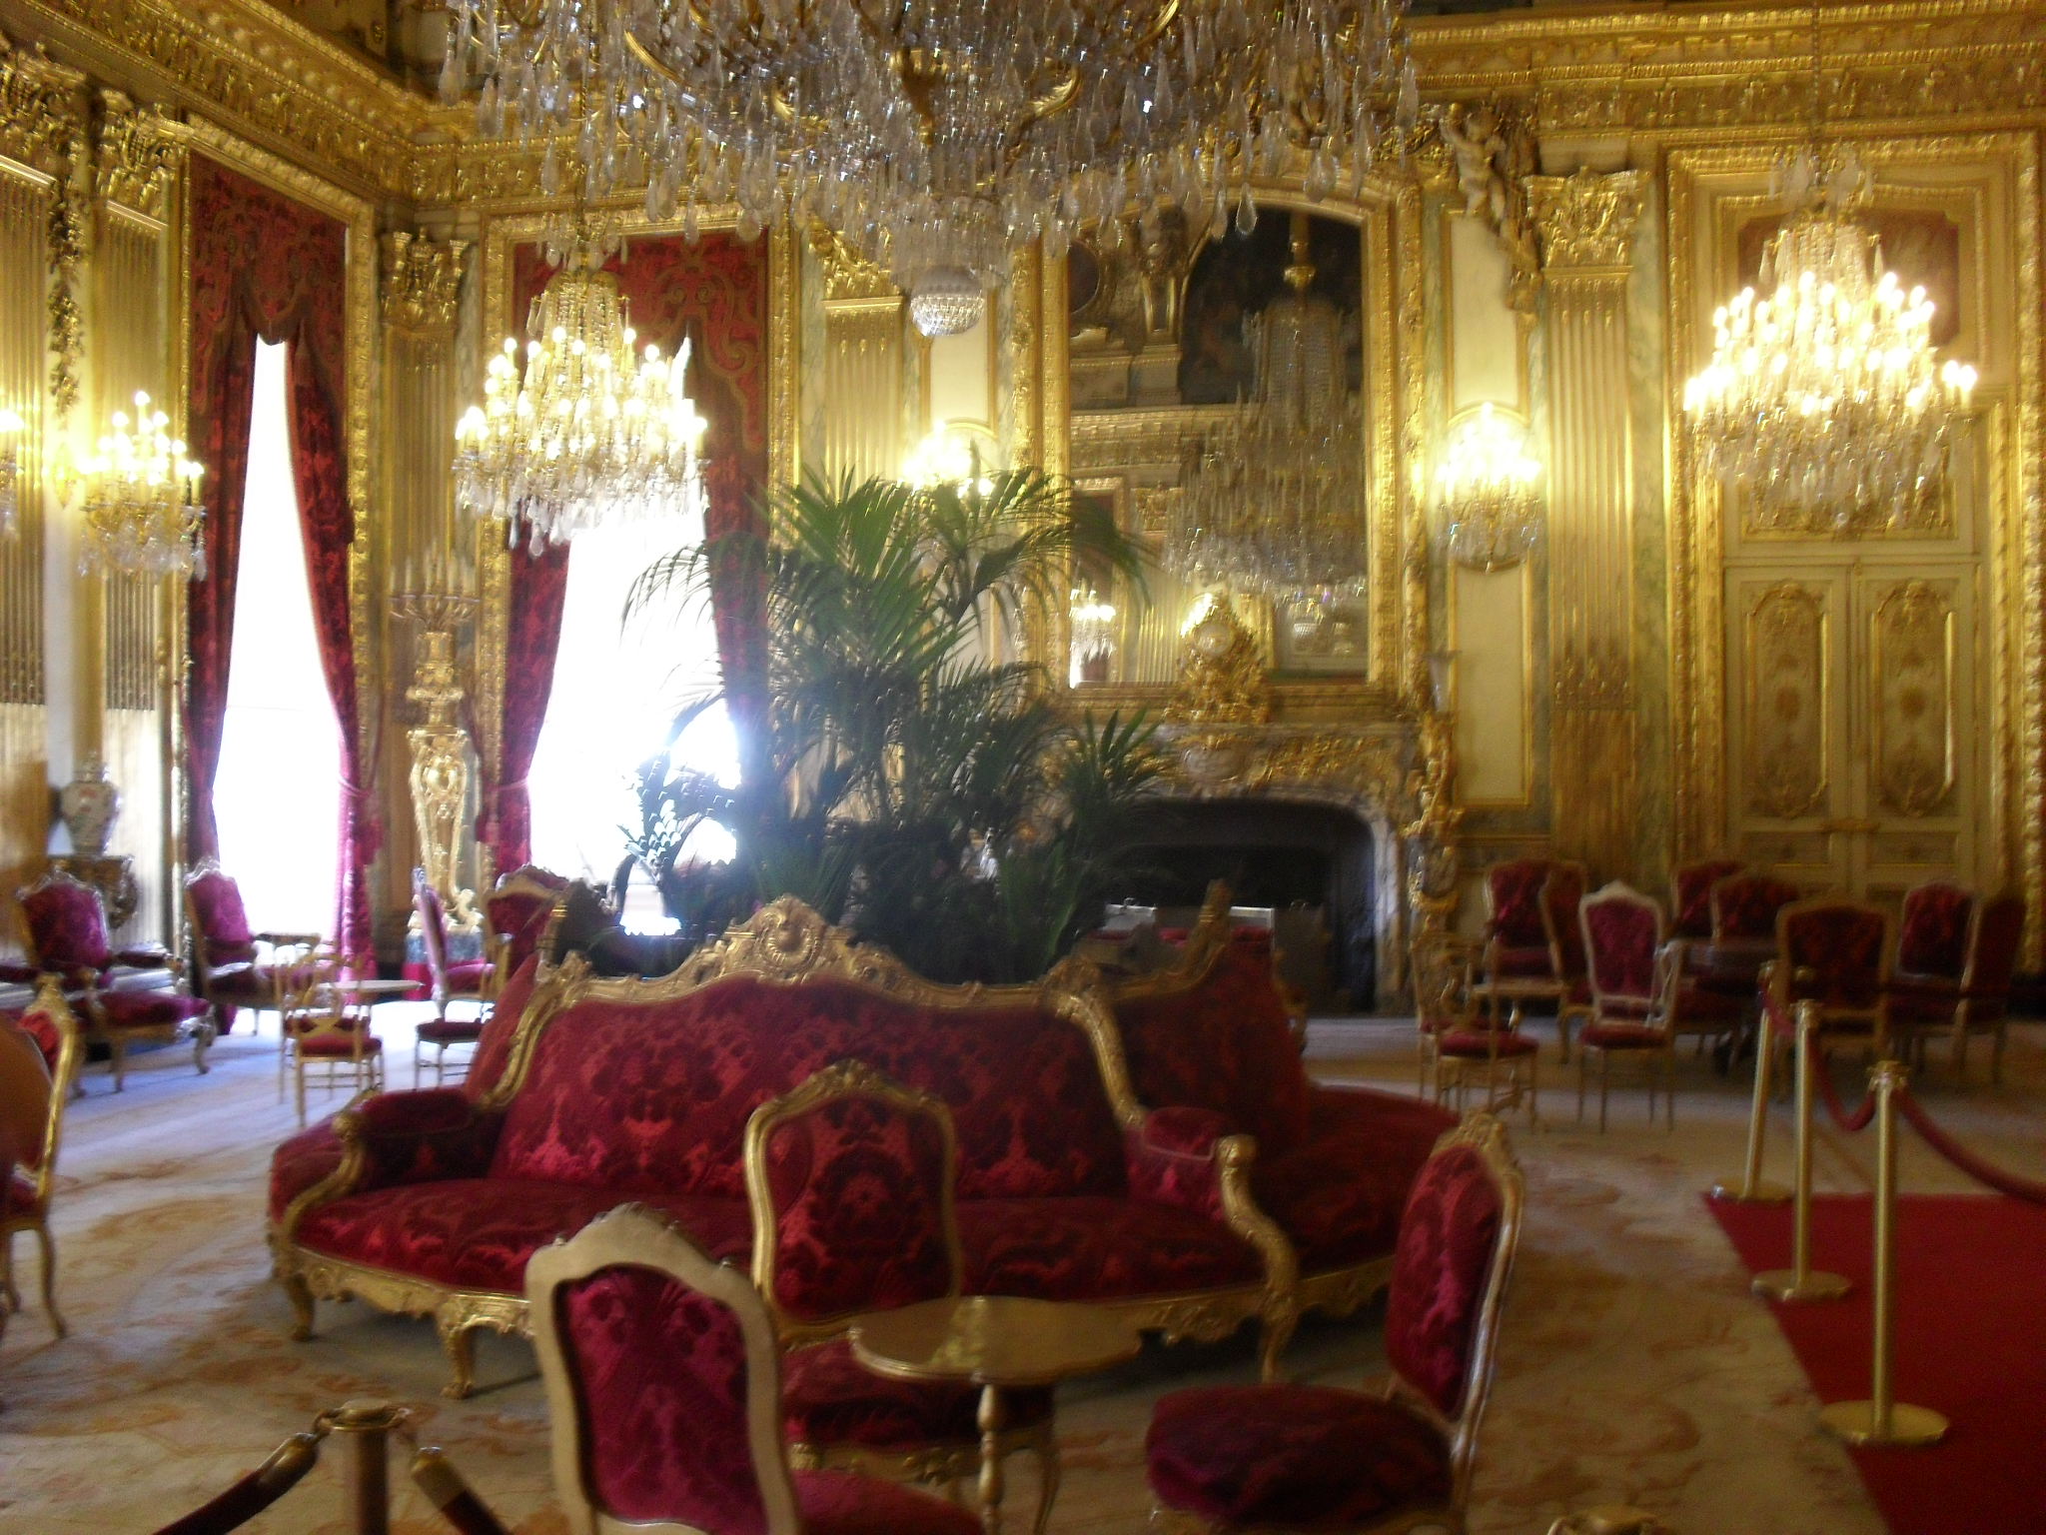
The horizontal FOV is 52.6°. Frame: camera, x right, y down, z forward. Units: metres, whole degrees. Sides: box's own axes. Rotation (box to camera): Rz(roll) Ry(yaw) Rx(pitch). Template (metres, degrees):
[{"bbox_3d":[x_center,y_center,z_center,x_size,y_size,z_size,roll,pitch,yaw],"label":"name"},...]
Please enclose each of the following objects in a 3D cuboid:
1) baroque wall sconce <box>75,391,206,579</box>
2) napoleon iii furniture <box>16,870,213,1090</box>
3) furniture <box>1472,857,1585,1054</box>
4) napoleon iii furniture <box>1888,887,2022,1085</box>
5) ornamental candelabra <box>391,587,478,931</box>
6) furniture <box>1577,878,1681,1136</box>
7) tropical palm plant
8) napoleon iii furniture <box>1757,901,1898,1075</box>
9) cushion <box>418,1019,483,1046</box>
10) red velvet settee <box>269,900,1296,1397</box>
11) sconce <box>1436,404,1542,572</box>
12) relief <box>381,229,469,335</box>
[{"bbox_3d":[-5.534,-1.777,12.994,0.774,1.182,0.815,-1,-1,13],"label":"baroque wall sconce"},{"bbox_3d":[-5.177,1.212,11.873,0.800,1.170,0.740,-1,-1,22],"label":"napoleon iii furniture"},{"bbox_3d":[3.119,1.187,12.892,0.680,1.130,0.720,-1,-1,12],"label":"furniture"},{"bbox_3d":[5.136,1.168,11.414,0.680,1.100,0.720,0,-1,-41],"label":"napoleon iii furniture"},{"bbox_3d":[-4.739,-0.071,16.713,0.713,2.853,0.652,-1,-1,9],"label":"ornamental candelabra"},{"bbox_3d":[2.946,1.153,10.124,0.470,1.180,0.480,-1,-1,3],"label":"furniture"},{"bbox_3d":[-0.459,-0.072,7.439,1.900,1.920,1.700,-1,-1,12],"label":"tropical palm plant"},{"bbox_3d":[4.239,1.183,10.925,0.640,1.070,0.680,-1,-1,18],"label":"napoleon iii furniture"},{"bbox_3d":[-2.899,1.356,10.600,0.420,0.090,0.420,0,-1,-3],"label":"cushion"},{"bbox_3d":[-0.757,1.052,5.970,3.000,1.310,1.240,-1,-1,11],"label":"red velvet settee"},{"bbox_3d":[3.355,-2.014,14.898,0.750,1.200,0.500,-1,-1,9],"label":"sconce"},{"bbox_3d":[-4.709,-3.826,16.315,0.740,0.800,0.300,-1,-1,9],"label":"relief"}]

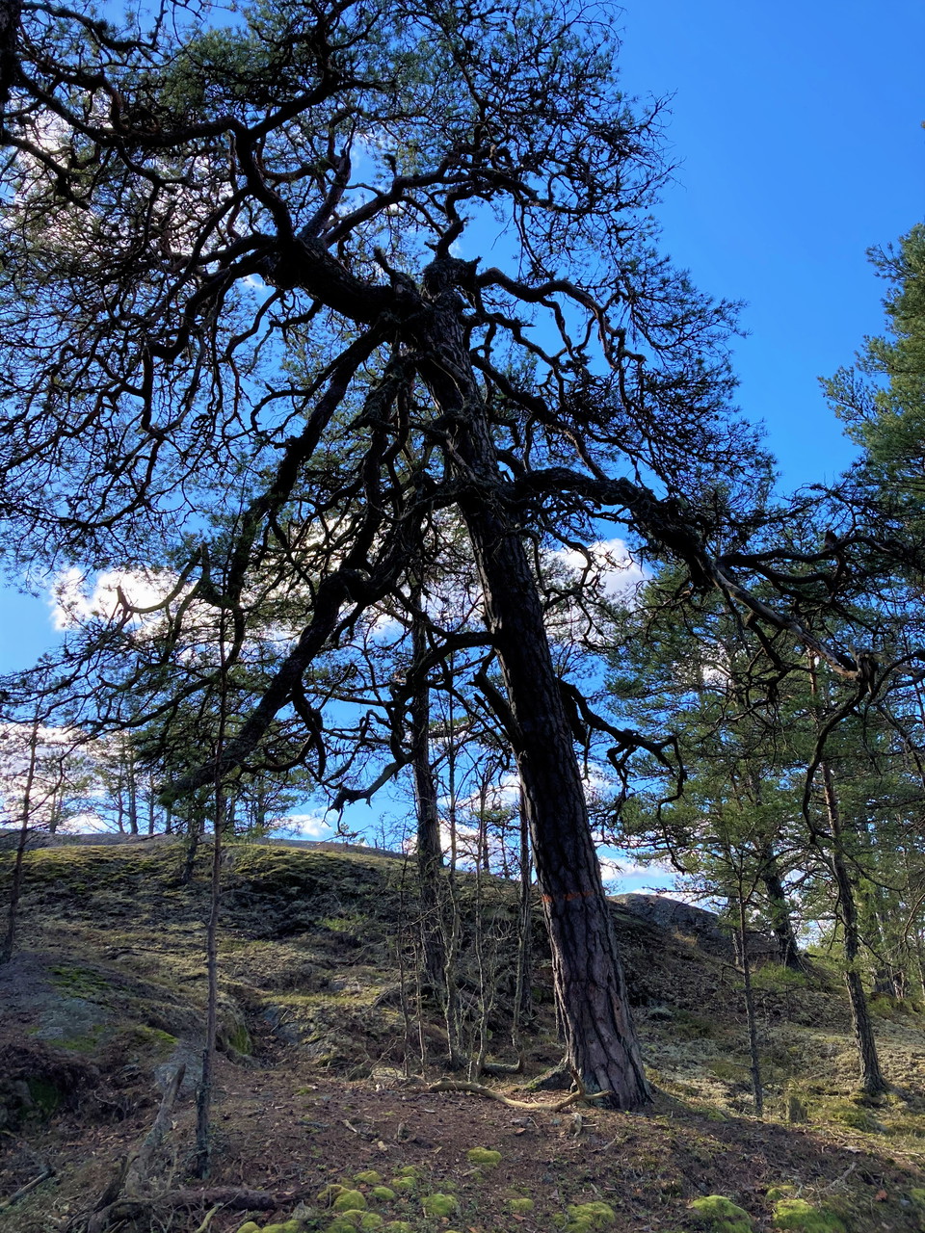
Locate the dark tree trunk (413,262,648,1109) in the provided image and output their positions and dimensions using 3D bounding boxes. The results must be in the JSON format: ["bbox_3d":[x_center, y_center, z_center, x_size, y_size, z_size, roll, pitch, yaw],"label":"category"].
[{"bbox_3d":[0.442,0.172,8.052,0.680,6.940,0.660,-10,-14,-3],"label":"dark tree trunk"}]

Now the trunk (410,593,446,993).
[{"bbox_3d":[-0.470,2.146,12.938,0.380,5.090,0.360,-3,-17,-1],"label":"trunk"}]

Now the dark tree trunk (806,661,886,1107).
[{"bbox_3d":[4.345,2.835,11.472,0.300,4.790,0.300,-2,-17,-1],"label":"dark tree trunk"}]

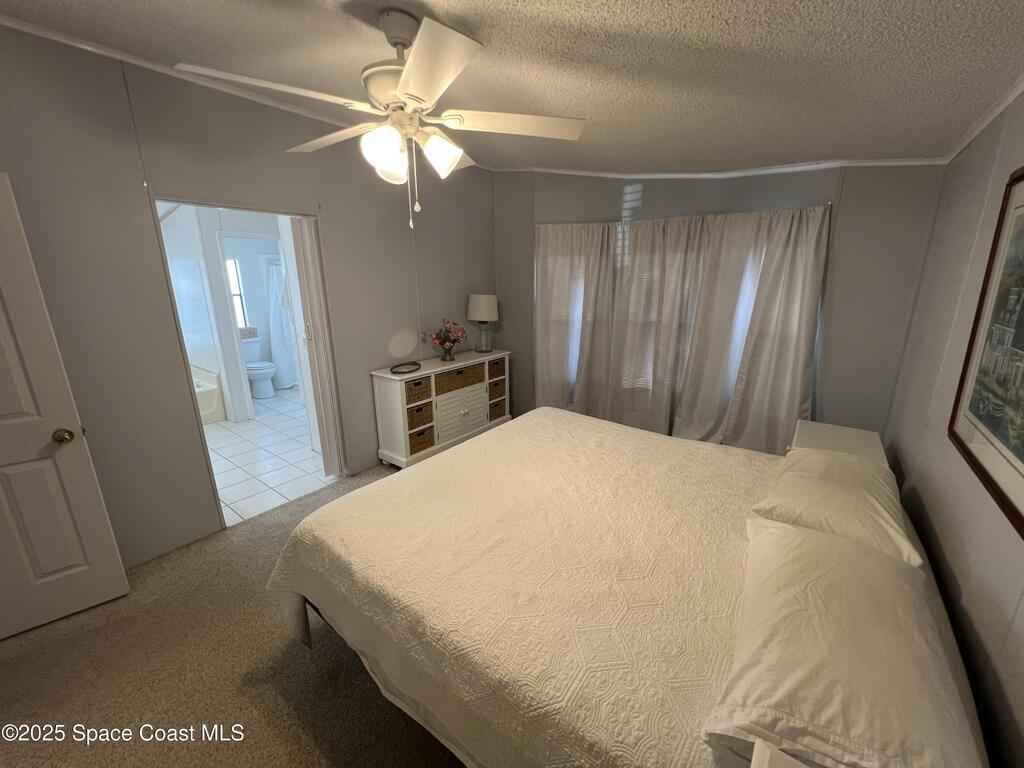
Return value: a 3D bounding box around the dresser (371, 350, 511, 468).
[{"bbox_3d":[-0.619,0.181,3.978,0.390,0.816,1.567,9,17,35],"label":"dresser"}]

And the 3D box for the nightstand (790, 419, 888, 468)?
[{"bbox_3d":[1.977,0.638,2.404,0.420,0.600,0.600,10,18,38],"label":"nightstand"}]

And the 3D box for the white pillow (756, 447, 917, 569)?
[{"bbox_3d":[1.428,0.429,1.713,0.500,0.180,0.820,10,18,38],"label":"white pillow"}]

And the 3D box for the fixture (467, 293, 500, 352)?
[{"bbox_3d":[-0.334,-0.670,4.310,0.345,0.630,0.345,-1,14,0],"label":"fixture"}]

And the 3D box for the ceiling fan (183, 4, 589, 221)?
[{"bbox_3d":[-0.391,-0.955,1.424,1.280,0.700,1.280,-13,18,-40],"label":"ceiling fan"}]

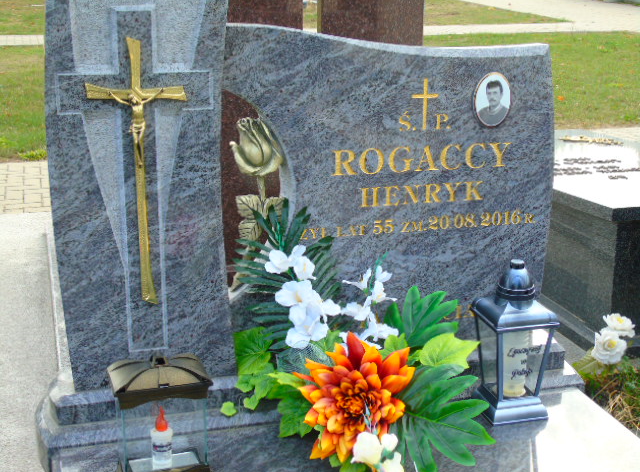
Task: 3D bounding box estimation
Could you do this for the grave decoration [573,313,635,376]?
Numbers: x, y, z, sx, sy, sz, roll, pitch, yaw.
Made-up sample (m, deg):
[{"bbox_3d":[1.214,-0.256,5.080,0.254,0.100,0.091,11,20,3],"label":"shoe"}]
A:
[{"bbox_3d":[0.663,0.252,2.330,0.135,0.125,0.105,5,16,16],"label":"grave decoration"}]

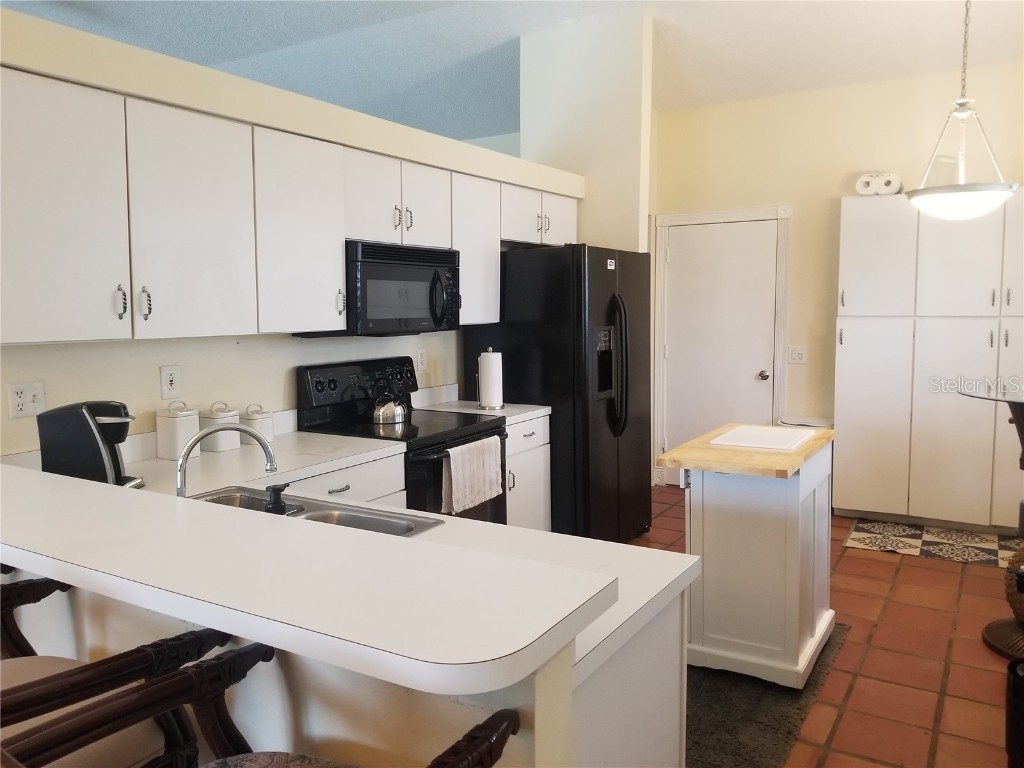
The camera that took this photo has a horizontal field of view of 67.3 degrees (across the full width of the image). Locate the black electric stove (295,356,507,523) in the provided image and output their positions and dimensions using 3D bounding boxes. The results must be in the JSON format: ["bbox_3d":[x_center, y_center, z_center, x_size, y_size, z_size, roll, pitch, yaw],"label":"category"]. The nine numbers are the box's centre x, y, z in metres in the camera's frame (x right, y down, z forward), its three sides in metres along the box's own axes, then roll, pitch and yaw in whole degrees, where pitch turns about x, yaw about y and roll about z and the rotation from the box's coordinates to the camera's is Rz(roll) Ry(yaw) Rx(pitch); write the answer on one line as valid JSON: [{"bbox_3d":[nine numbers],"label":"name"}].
[{"bbox_3d":[-0.485,0.496,3.715,0.693,1.193,0.751,3,7,33],"label":"black electric stove"}]

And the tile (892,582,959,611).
[{"bbox_3d":[2.036,1.057,3.809,0.277,0.015,0.284,3,7,32],"label":"tile"}]

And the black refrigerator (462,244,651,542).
[{"bbox_3d":[0.309,0.095,4.700,0.877,1.768,0.855,3,7,33],"label":"black refrigerator"}]

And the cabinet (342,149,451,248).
[{"bbox_3d":[-0.662,-0.854,3.681,0.352,0.385,0.760,3,7,33],"label":"cabinet"}]

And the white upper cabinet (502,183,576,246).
[{"bbox_3d":[0.046,-0.992,4.681,0.314,0.308,0.908,3,7,32],"label":"white upper cabinet"}]

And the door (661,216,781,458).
[{"bbox_3d":[1.587,-0.186,5.884,0.827,2.042,0.050,3,7,32],"label":"door"}]

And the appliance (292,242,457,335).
[{"bbox_3d":[-0.624,-0.455,3.701,0.428,0.414,0.754,3,7,33],"label":"appliance"}]

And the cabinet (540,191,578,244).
[{"bbox_3d":[0.167,-1.013,4.870,0.314,0.308,0.456,3,7,32],"label":"cabinet"}]

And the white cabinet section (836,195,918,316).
[{"bbox_3d":[2.452,-0.837,5.098,0.455,0.768,0.360,3,7,33],"label":"white cabinet section"}]

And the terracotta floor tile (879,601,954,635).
[{"bbox_3d":[1.872,1.088,3.550,0.284,0.016,0.292,3,7,33],"label":"terracotta floor tile"}]

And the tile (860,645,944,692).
[{"bbox_3d":[1.563,1.137,3.069,0.277,0.015,0.293,3,7,32],"label":"tile"}]

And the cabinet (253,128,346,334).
[{"bbox_3d":[-0.988,-0.605,3.190,0.352,0.771,0.464,3,7,33],"label":"cabinet"}]

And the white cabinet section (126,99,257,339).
[{"bbox_3d":[-1.228,-0.556,2.753,0.330,0.766,0.489,3,7,33],"label":"white cabinet section"}]

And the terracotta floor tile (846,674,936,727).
[{"bbox_3d":[1.395,1.171,2.810,0.284,0.016,0.288,3,7,33],"label":"terracotta floor tile"}]

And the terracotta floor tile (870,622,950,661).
[{"bbox_3d":[1.720,1.111,3.315,0.277,0.015,0.270,3,7,32],"label":"terracotta floor tile"}]

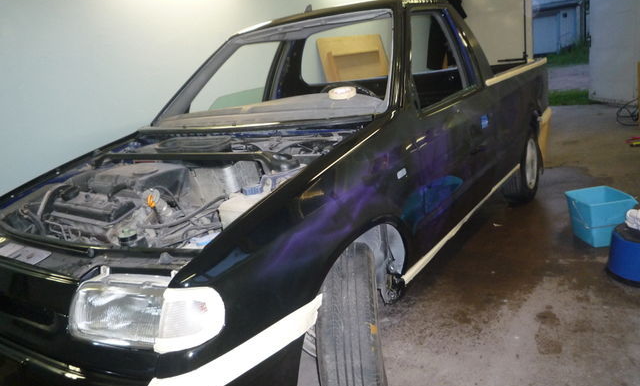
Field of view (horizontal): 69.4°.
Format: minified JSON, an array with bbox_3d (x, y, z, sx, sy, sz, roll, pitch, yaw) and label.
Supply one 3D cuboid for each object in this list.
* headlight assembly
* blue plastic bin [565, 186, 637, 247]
[{"bbox_3d":[-0.394,0.255,1.099,0.380,0.160,0.170,-2,16,23],"label":"headlight assembly"},{"bbox_3d":[1.589,0.138,2.635,0.255,0.250,0.290,-8,14,-1],"label":"blue plastic bin"}]

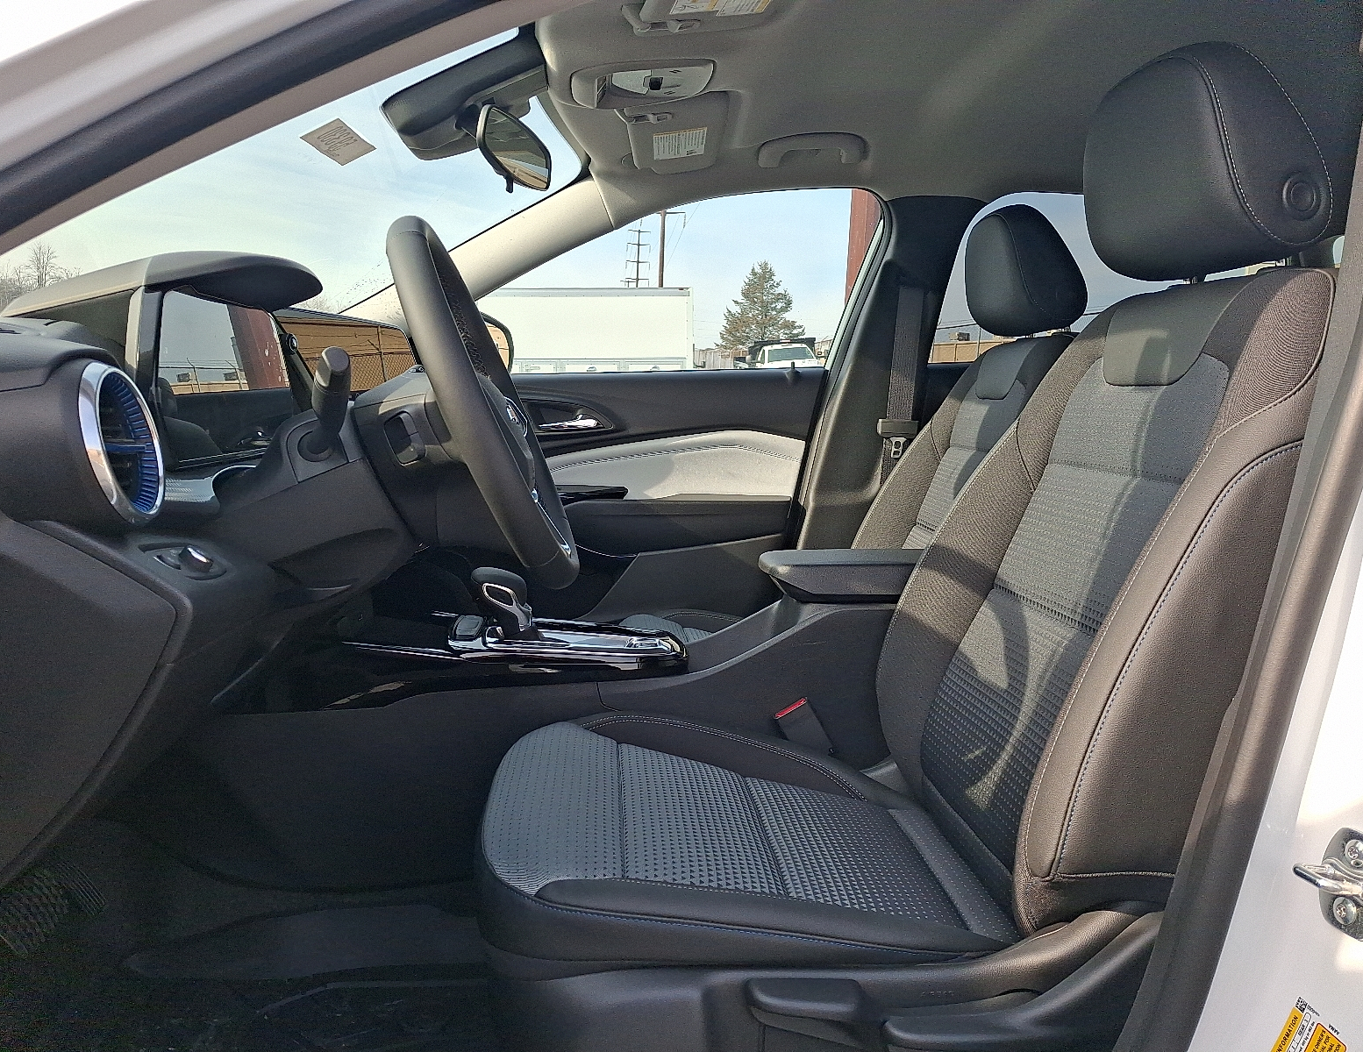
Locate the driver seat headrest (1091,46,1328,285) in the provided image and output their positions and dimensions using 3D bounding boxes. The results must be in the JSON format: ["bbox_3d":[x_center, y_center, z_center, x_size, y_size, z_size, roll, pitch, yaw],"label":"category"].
[{"bbox_3d":[0.500,-0.342,0.972,0.149,0.213,0.260,1,8,-5],"label":"driver seat headrest"}]

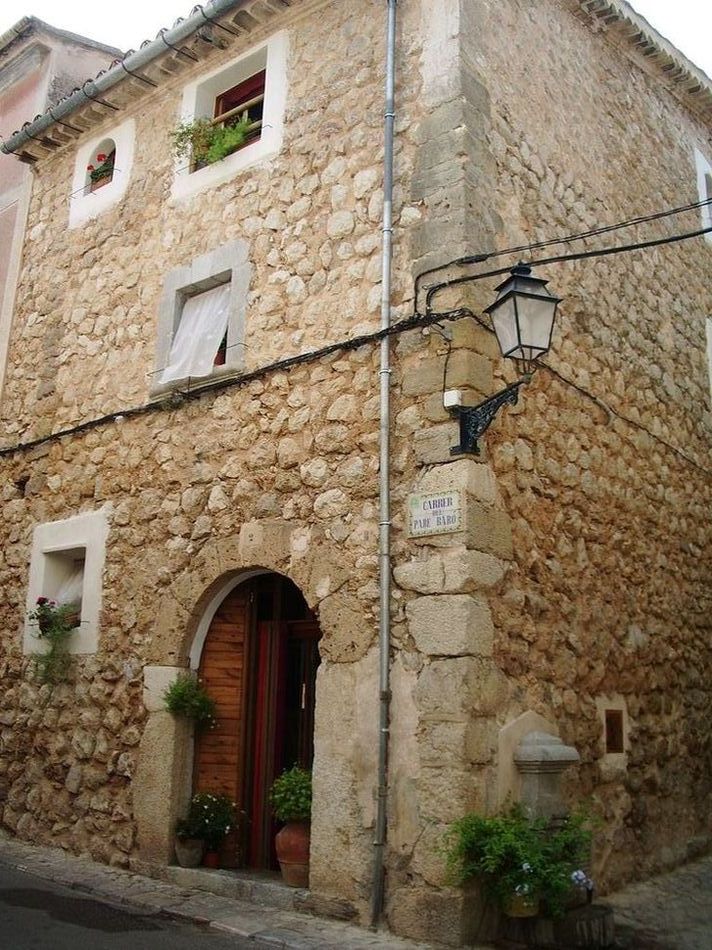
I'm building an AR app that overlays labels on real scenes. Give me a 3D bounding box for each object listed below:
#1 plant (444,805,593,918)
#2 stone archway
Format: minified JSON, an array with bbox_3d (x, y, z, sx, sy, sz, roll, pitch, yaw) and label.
[{"bbox_3d":[1.134,2.704,6.700,0.720,0.680,0.850,-10,-18,38],"label":"plant"},{"bbox_3d":[-0.879,2.062,8.864,2.955,3.275,0.370,-10,-18,38],"label":"stone archway"}]

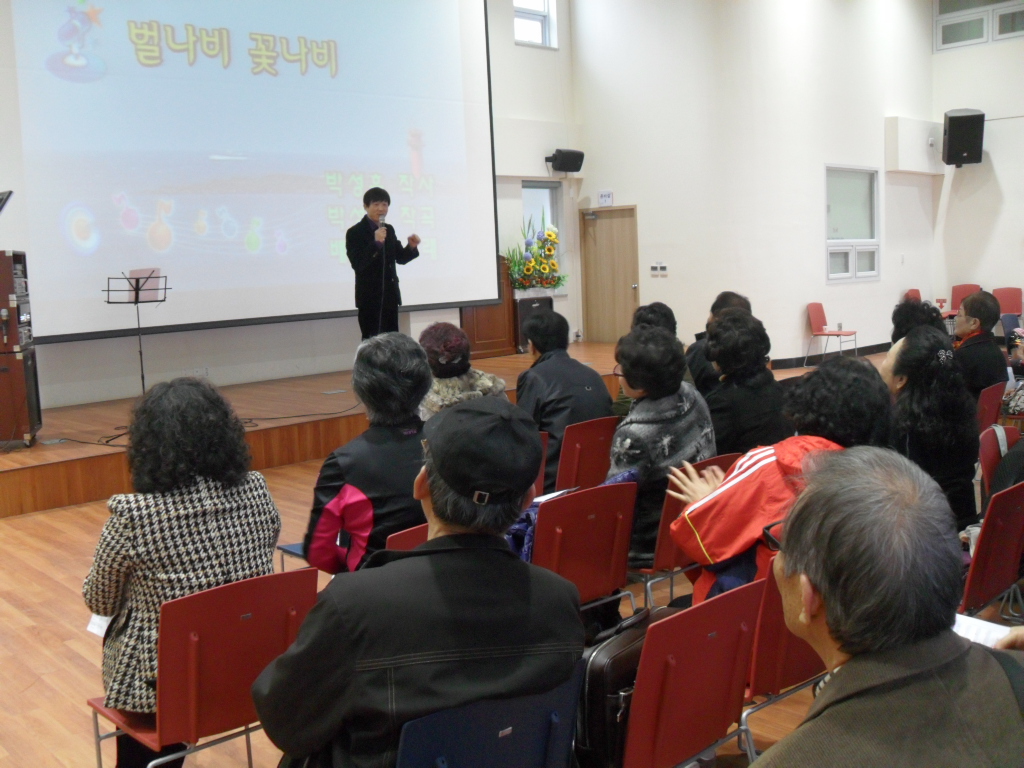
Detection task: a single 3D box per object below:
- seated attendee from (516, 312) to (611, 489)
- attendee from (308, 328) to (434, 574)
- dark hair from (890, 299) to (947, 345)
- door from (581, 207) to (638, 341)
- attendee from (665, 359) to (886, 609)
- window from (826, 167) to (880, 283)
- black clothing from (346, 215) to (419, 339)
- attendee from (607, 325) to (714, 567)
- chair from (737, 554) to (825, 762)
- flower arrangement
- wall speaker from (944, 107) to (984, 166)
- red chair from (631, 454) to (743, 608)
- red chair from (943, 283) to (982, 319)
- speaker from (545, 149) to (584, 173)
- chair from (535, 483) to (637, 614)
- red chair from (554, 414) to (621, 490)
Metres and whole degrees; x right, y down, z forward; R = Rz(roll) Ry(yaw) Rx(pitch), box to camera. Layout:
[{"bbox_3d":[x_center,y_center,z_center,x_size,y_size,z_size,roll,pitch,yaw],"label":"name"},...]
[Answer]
[{"bbox_3d":[0.109,0.293,4.857,0.530,1.240,0.780,-7,8,-35],"label":"seated attendee"},{"bbox_3d":[-0.428,0.500,3.149,0.540,1.270,0.760,-7,8,-33],"label":"attendee"},{"bbox_3d":[2.022,-0.301,5.150,0.260,0.270,0.270,-9,9,-42],"label":"dark hair"},{"bbox_3d":[1.428,-1.534,14.713,0.120,1.920,1.100,-9,9,-42],"label":"door"},{"bbox_3d":[0.816,0.484,3.168,0.820,1.170,0.600,4,9,45],"label":"attendee"},{"bbox_3d":[4.692,-2.186,14.220,1.420,1.570,0.120,-9,9,-42],"label":"window"},{"bbox_3d":[-1.049,-0.647,8.325,0.600,1.420,0.380,-4,7,-14],"label":"black clothing"},{"bbox_3d":[0.417,0.400,3.846,0.520,1.230,0.760,-8,9,-40],"label":"attendee"},{"bbox_3d":[0.634,0.746,2.674,0.460,0.790,0.520,-8,8,-38],"label":"chair"},{"bbox_3d":[0.315,-1.779,13.900,0.780,0.980,0.450,-5,7,-21],"label":"flower arrangement"},{"bbox_3d":[5.996,-3.273,13.749,0.440,0.680,0.400,-2,24,7],"label":"wall speaker"},{"bbox_3d":[0.534,0.629,3.734,0.460,0.790,0.520,-8,9,-40],"label":"red chair"},{"bbox_3d":[6.149,-0.922,14.070,0.460,0.800,0.520,3,9,42],"label":"red chair"},{"bbox_3d":[0.740,-3.057,14.195,0.330,0.250,0.270,-6,28,-27],"label":"speaker"},{"bbox_3d":[0.133,0.725,3.578,0.440,0.810,0.510,-7,8,-35],"label":"chair"},{"bbox_3d":[0.227,0.530,4.726,0.460,0.790,0.520,-8,9,-41],"label":"red chair"}]

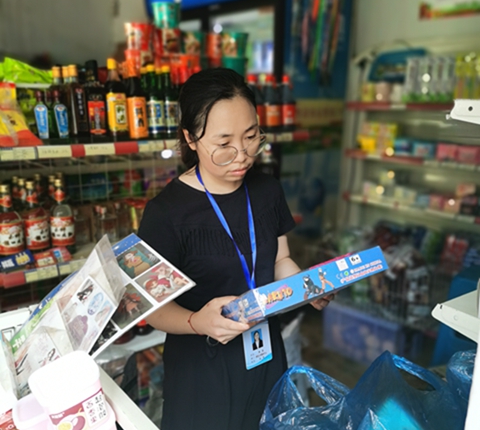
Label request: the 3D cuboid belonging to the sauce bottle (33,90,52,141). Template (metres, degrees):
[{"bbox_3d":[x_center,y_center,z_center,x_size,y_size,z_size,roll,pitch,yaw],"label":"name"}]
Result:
[{"bbox_3d":[-0.616,-0.309,1.558,0.054,0.163,0.042,-8,15,-34],"label":"sauce bottle"}]

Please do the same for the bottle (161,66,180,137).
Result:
[{"bbox_3d":[-0.251,-0.403,1.787,0.063,0.250,0.063,-7,16,-26],"label":"bottle"}]

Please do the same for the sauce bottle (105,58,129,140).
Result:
[{"bbox_3d":[-0.414,-0.390,1.697,0.073,0.268,0.073,-8,16,-29],"label":"sauce bottle"}]

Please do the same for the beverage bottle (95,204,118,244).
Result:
[{"bbox_3d":[-0.498,0.035,1.872,0.071,0.133,0.071,-8,16,-29],"label":"beverage bottle"}]

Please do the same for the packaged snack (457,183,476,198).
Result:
[{"bbox_3d":[0.982,-0.109,2.135,0.060,0.050,0.080,-12,19,-40],"label":"packaged snack"}]

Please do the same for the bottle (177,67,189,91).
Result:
[{"bbox_3d":[-0.213,-0.431,1.903,0.070,0.270,0.070,-11,18,-43],"label":"bottle"}]

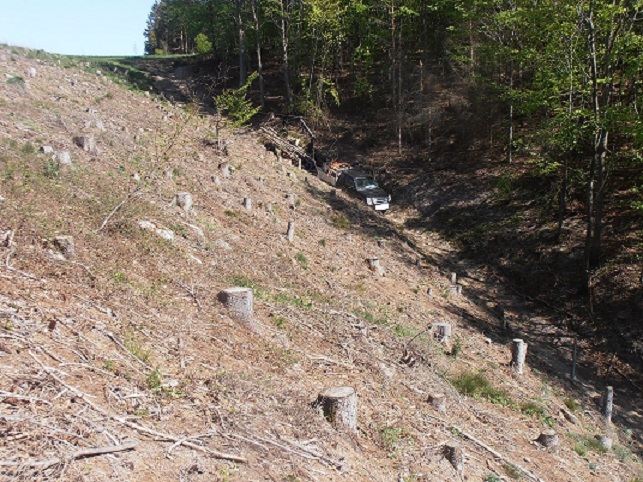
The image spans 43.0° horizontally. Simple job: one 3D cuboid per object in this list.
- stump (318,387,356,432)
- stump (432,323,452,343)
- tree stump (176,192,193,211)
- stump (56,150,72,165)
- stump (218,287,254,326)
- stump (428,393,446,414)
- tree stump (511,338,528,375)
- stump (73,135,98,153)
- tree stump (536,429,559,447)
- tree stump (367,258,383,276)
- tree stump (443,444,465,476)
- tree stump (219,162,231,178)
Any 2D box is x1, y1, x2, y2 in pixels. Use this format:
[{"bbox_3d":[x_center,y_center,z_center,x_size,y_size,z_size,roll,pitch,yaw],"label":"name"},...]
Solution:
[{"bbox_3d":[0.162,1.824,8.847,0.406,0.377,0.406,0,9,0],"label":"stump"},{"bbox_3d":[2.800,2.117,18.909,0.437,0.357,0.437,0,9,0],"label":"stump"},{"bbox_3d":[-2.838,-0.818,16.931,0.319,0.338,0.319,0,9,0],"label":"tree stump"},{"bbox_3d":[-5.889,-1.921,18.800,0.290,0.290,0.290,0,5,0],"label":"stump"},{"bbox_3d":[-1.090,0.852,10.800,0.400,0.450,0.400,0,5,0],"label":"stump"},{"bbox_3d":[1.454,2.022,10.200,0.200,0.230,0.200,0,5,0],"label":"stump"},{"bbox_3d":[5.034,2.936,20.777,0.392,0.836,0.392,0,9,0],"label":"tree stump"},{"bbox_3d":[-5.895,-2.421,20.500,0.450,0.430,0.450,0,5,0],"label":"stump"},{"bbox_3d":[3.908,3.398,14.133,0.335,0.196,0.335,0,9,0],"label":"tree stump"},{"bbox_3d":[1.253,0.632,19.500,0.310,0.370,0.310,0,5,0],"label":"tree stump"},{"bbox_3d":[1.356,2.224,8.300,0.190,0.290,0.190,0,5,0],"label":"tree stump"},{"bbox_3d":[-3.218,-2.339,27.108,0.380,0.502,0.380,0,9,0],"label":"tree stump"}]

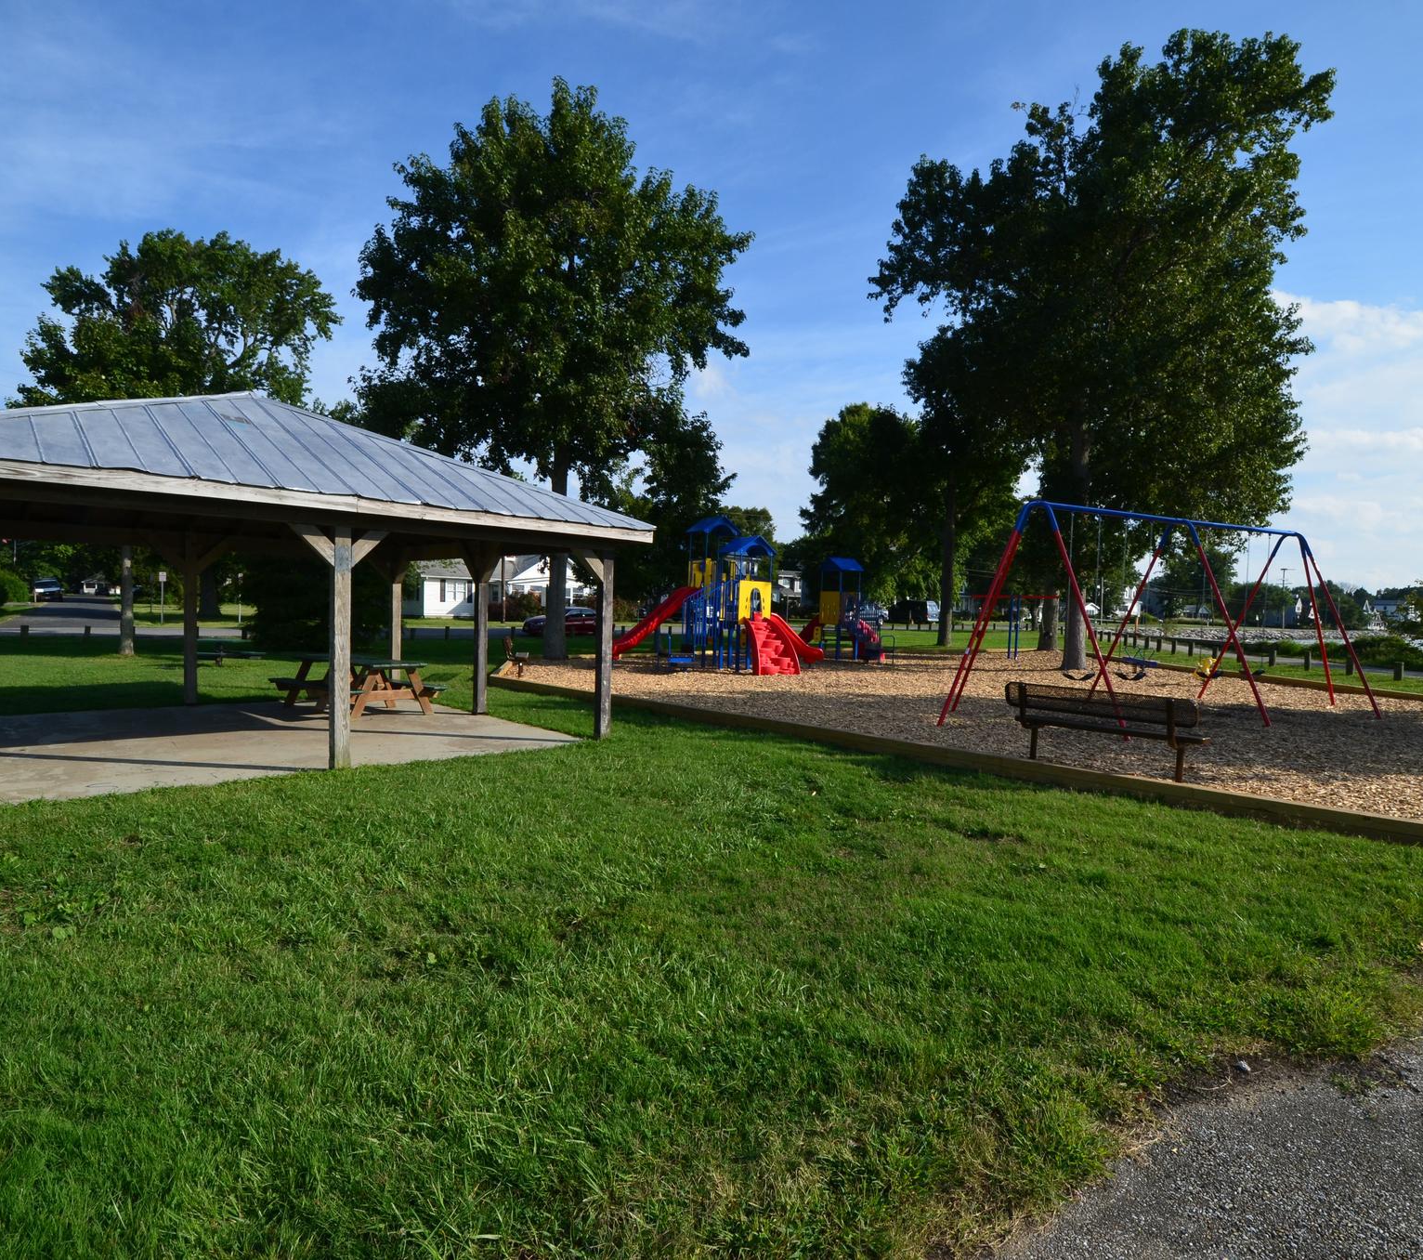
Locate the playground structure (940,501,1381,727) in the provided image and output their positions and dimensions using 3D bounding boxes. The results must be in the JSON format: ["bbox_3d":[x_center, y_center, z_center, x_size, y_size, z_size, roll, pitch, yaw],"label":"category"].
[{"bbox_3d":[7.624,-0.240,12.953,10.140,3.180,3.070,0,2,-28],"label":"playground structure"}]

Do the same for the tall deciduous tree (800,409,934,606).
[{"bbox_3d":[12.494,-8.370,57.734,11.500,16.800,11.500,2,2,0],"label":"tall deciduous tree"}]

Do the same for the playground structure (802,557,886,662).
[{"bbox_3d":[4.041,-0.727,25.586,1.500,3.250,3.700,0,3,-45],"label":"playground structure"}]

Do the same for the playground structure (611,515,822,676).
[{"bbox_3d":[0.576,-0.972,19.578,5.000,3.850,3.800,0,2,-30],"label":"playground structure"}]

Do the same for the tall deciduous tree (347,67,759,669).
[{"bbox_3d":[-4.236,-7.142,21.167,10.400,15.800,10.400,1,2,-12],"label":"tall deciduous tree"}]

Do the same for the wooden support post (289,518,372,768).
[{"bbox_3d":[-3.589,0.204,7.531,0.150,2.350,0.820,4,3,45],"label":"wooden support post"}]

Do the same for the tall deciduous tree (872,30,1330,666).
[{"bbox_3d":[11.631,-8.317,23.314,12.000,18.800,12.000,2,2,23],"label":"tall deciduous tree"}]

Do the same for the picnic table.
[{"bbox_3d":[-5.264,0.812,11.790,2.500,0.750,1.480,3,3,41],"label":"picnic table"}]

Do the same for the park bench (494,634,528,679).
[{"bbox_3d":[-4.182,0.501,16.880,0.560,0.830,1.830,1,2,-11],"label":"park bench"}]

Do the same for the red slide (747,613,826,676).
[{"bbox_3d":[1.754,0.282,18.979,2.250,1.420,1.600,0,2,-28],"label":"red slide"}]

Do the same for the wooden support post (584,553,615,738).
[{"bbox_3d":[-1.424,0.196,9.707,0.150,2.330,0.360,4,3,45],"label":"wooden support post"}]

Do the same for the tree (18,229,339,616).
[{"bbox_3d":[-30.569,-12.017,45.636,15.500,22.500,15.500,0,2,-30],"label":"tree"}]

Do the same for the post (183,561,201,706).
[{"bbox_3d":[-7.804,-0.024,11.850,0.150,2.280,0.150,4,3,45],"label":"post"}]

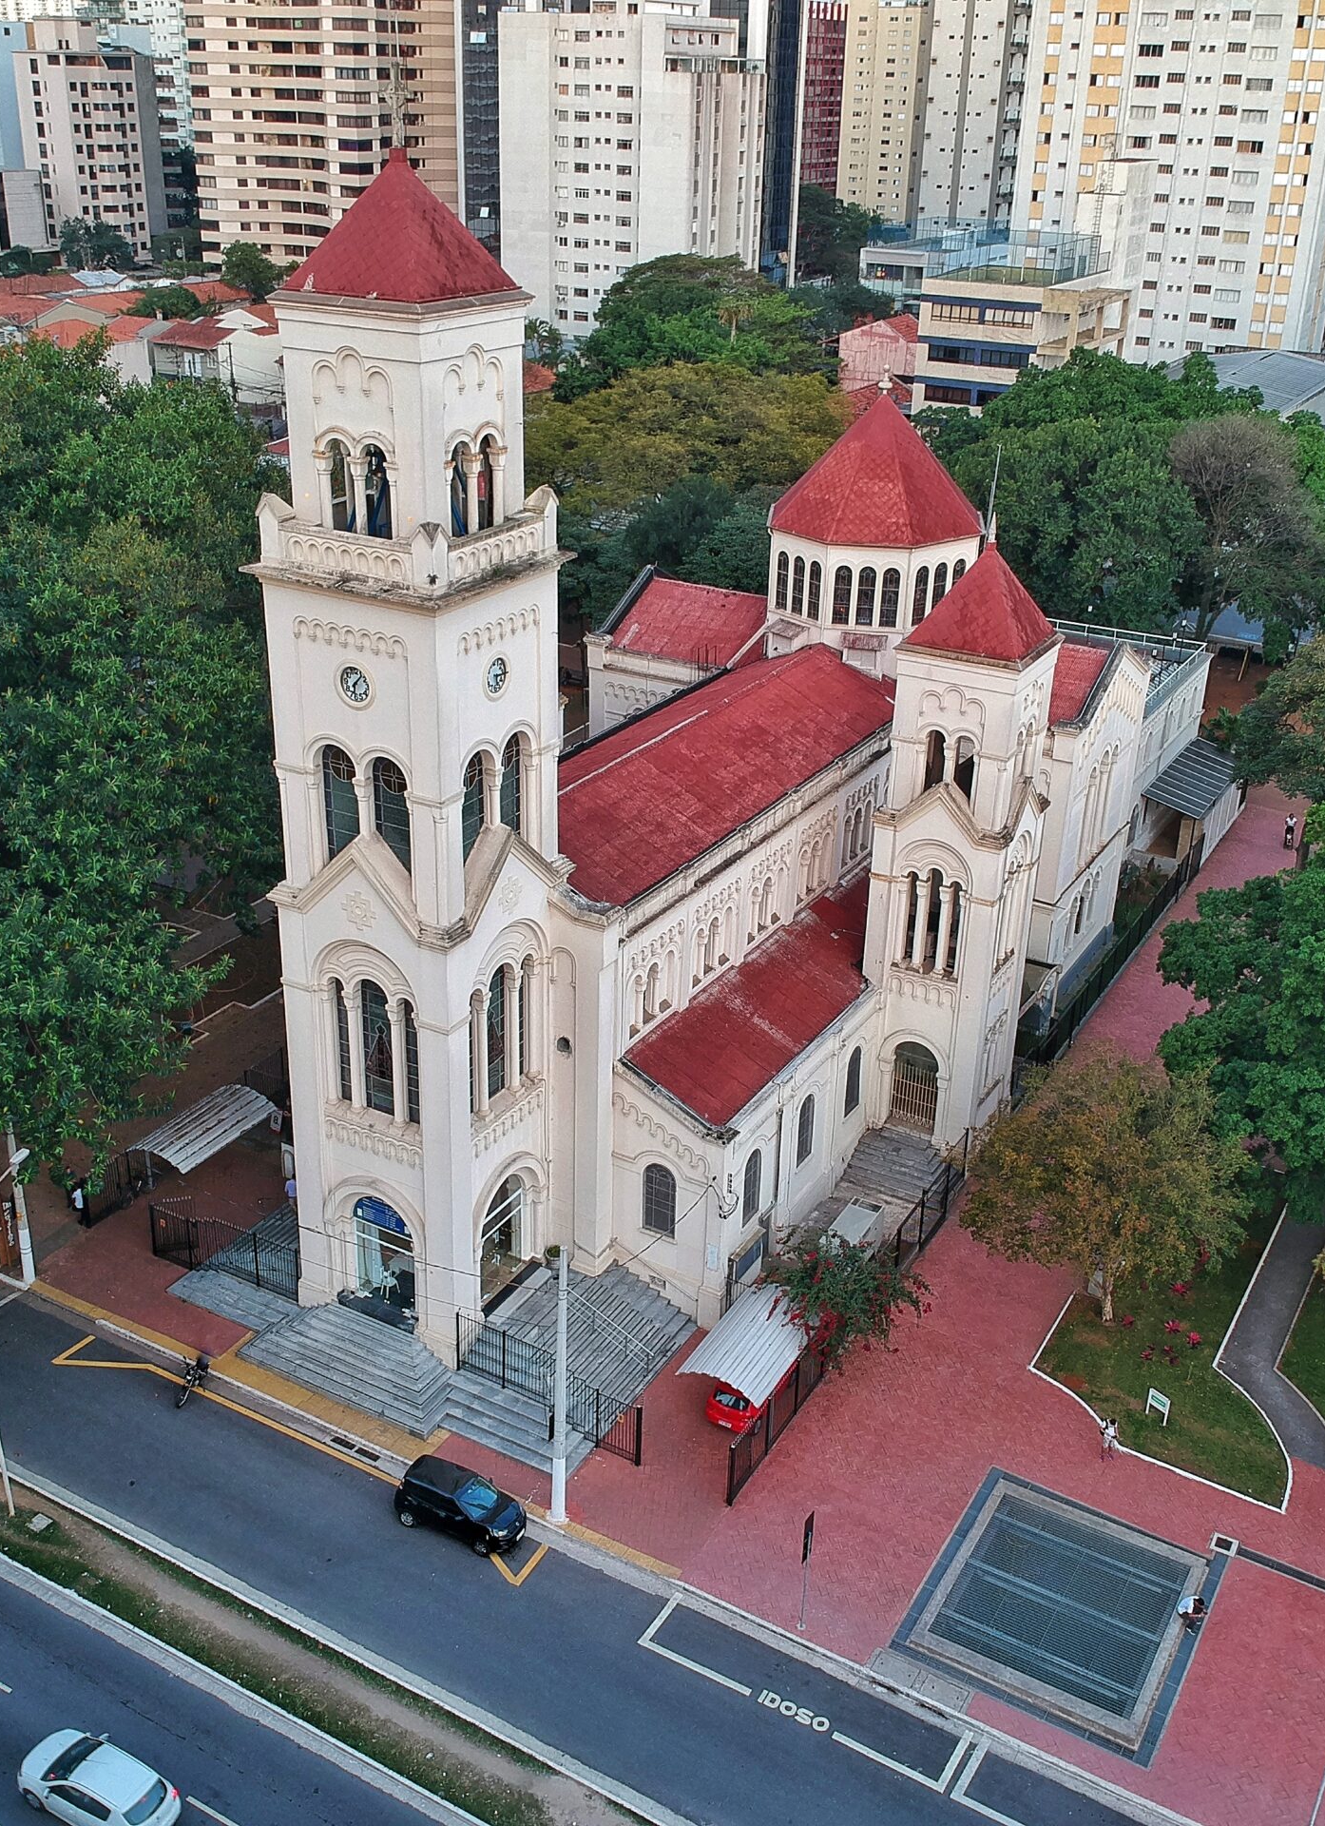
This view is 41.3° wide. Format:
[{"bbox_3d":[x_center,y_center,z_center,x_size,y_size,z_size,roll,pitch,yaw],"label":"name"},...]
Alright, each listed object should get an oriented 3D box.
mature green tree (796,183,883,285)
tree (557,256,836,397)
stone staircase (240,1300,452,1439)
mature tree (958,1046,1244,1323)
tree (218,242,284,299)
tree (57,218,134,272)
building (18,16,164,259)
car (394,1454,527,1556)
[{"bbox_3d":[30.142,-114.801,298.000,15.000,15.000,14.000,4,25,4],"label":"mature green tree"},{"bbox_3d":[3.256,-52.877,172.000,26.000,20.500,21.000,2,25,0],"label":"tree"},{"bbox_3d":[-9.439,13.549,53.508,7.200,1.400,2.400,15,28,26],"label":"stone staircase"},{"bbox_3d":[14.314,9.447,57.540,9.000,9.500,9.000,9,26,15],"label":"mature tree"},{"bbox_3d":[-57.115,-89.500,245.000,9.000,8.200,8.500,-4,26,-12],"label":"tree"},{"bbox_3d":[-88.652,-104.419,275.000,11.000,8.300,10.500,15,28,26],"label":"tree"},{"bbox_3d":[-99.106,-134.619,306.039,20.500,36.500,18.000,-2,26,-8],"label":"building"},{"bbox_3d":[-5.620,16.816,50.004,3.700,1.530,1.680,12,27,21],"label":"car"}]

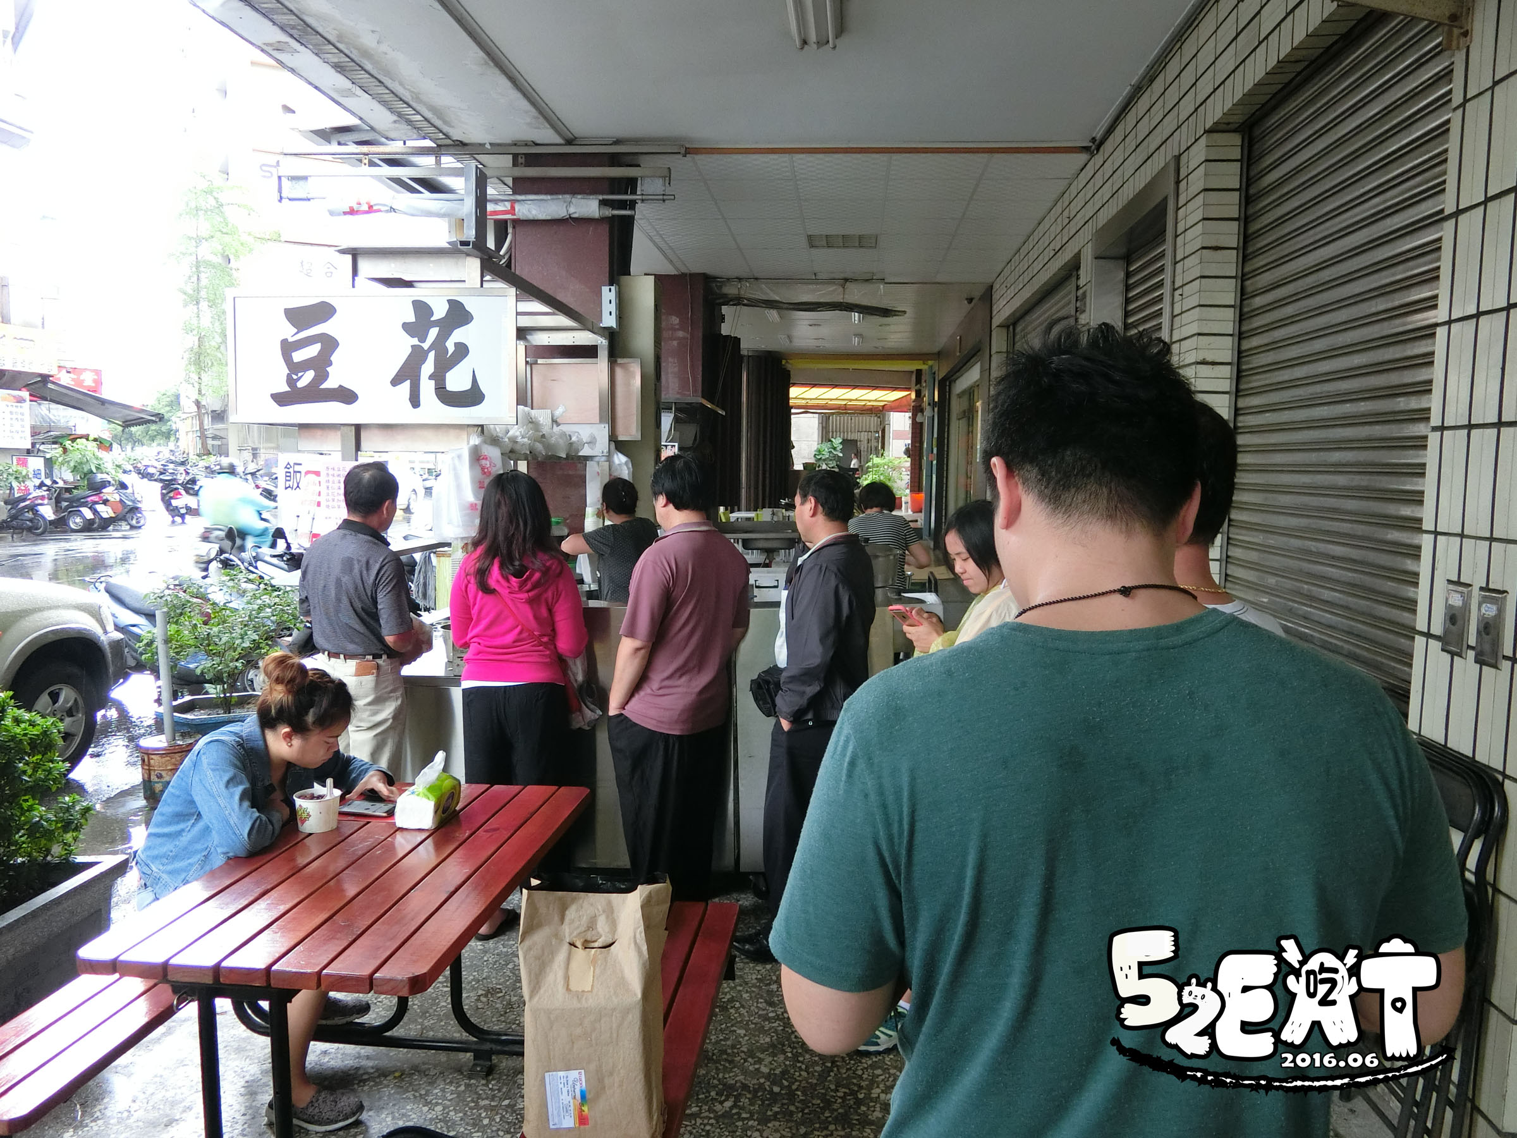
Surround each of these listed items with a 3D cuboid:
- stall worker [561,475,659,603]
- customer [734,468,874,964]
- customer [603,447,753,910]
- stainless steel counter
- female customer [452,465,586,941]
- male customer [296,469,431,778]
[{"bbox_3d":[-0.671,0.368,5.282,0.580,1.590,0.420,-1,5,-22],"label":"stall worker"},{"bbox_3d":[0.166,0.487,3.625,0.390,1.660,0.460,4,6,32],"label":"customer"},{"bbox_3d":[-0.269,0.453,3.792,0.490,1.690,0.330,-2,6,-25],"label":"customer"},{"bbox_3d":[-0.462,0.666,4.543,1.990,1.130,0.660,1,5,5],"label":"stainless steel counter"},{"bbox_3d":[-0.833,0.481,3.804,0.470,1.620,0.320,0,5,-5],"label":"female customer"},{"bbox_3d":[-1.474,0.425,4.079,0.500,1.670,0.340,2,5,10],"label":"male customer"}]

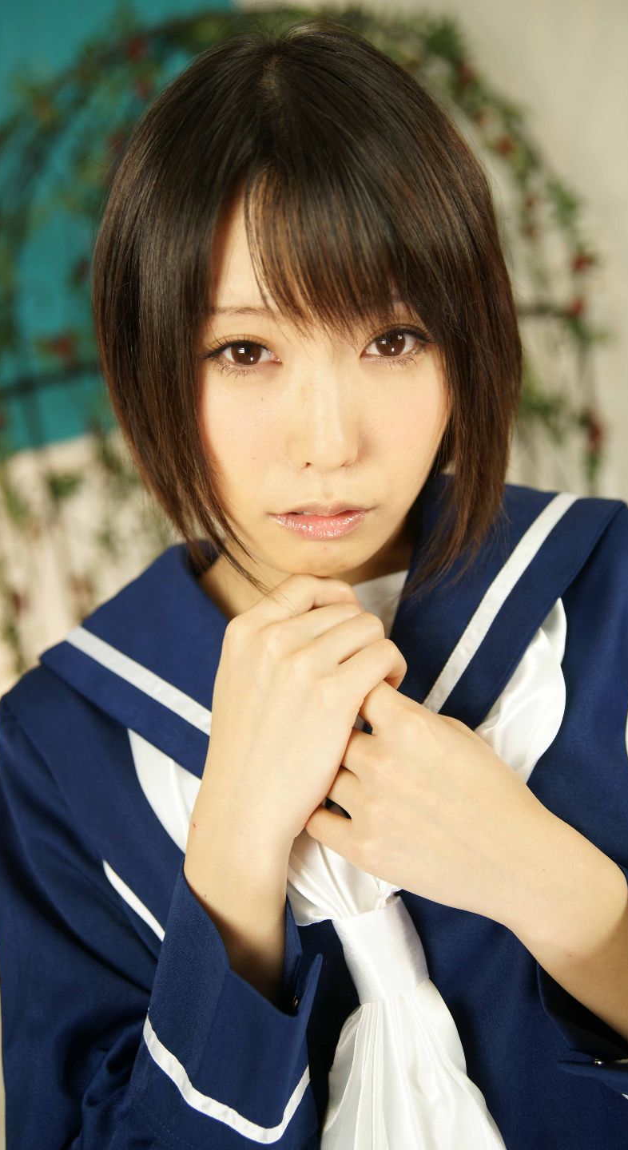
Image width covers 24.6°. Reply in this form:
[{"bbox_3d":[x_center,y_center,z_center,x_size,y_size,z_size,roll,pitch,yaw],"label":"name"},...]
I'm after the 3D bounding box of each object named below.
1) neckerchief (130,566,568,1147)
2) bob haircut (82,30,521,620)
[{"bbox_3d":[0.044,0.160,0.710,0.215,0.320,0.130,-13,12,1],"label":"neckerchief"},{"bbox_3d":[-0.004,-0.128,0.691,0.200,0.265,0.215,-4,24,-2],"label":"bob haircut"}]

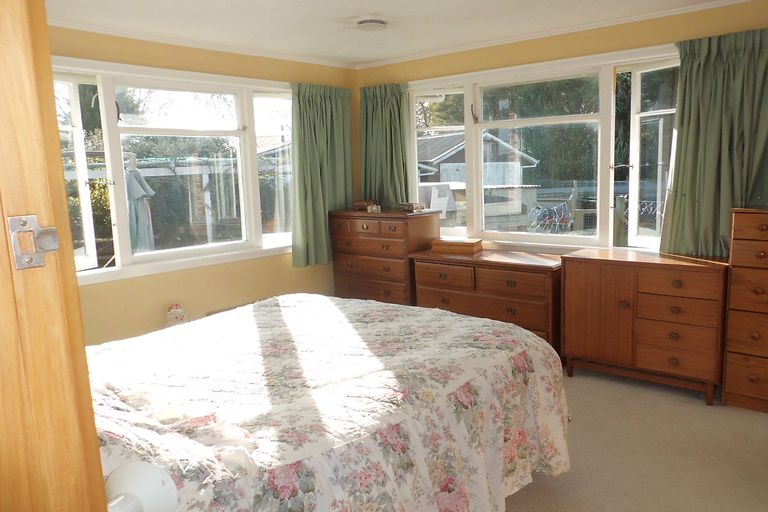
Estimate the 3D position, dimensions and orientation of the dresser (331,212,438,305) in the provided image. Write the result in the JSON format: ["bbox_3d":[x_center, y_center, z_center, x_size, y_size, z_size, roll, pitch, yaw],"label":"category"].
[{"bbox_3d":[0.019,0.145,4.865,0.839,1.056,0.480,6,12,39],"label":"dresser"}]

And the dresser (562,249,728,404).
[{"bbox_3d":[1.686,0.417,3.605,0.941,0.812,0.410,5,12,37],"label":"dresser"}]

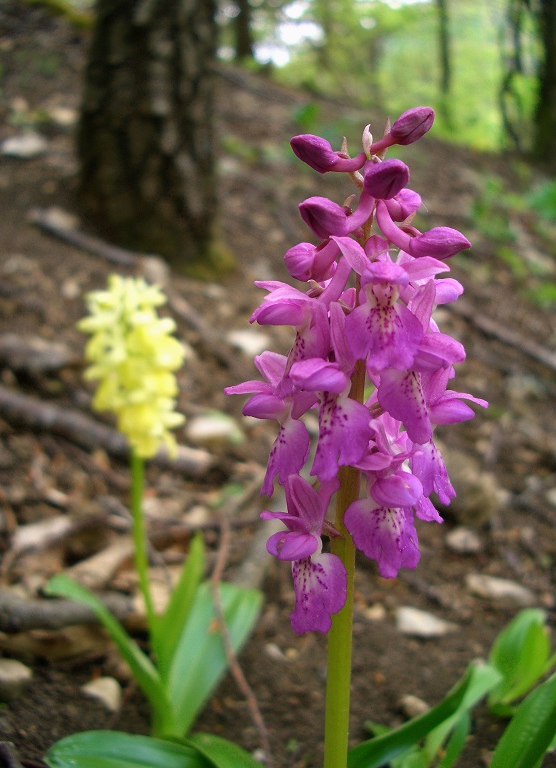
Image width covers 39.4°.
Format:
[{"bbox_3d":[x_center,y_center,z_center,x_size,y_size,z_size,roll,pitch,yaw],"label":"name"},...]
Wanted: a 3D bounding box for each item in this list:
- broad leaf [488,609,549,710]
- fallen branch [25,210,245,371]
[{"bbox_3d":[0.122,0.140,0.395,0.025,0.048,0.018,12,-7,11],"label":"broad leaf"},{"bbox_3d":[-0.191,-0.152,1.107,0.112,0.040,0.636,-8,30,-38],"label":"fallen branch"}]

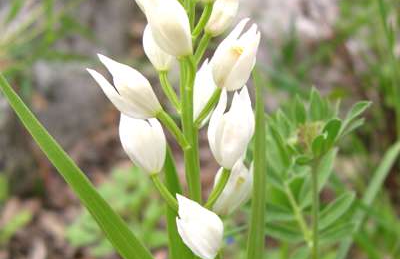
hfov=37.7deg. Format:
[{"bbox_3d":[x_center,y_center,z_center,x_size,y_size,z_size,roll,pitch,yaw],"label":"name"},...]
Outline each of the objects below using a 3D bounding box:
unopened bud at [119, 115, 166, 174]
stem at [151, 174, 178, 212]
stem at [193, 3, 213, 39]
[{"bbox_3d":[-0.023,0.005,0.234,0.017,0.025,0.016,-6,12,17],"label":"unopened bud"},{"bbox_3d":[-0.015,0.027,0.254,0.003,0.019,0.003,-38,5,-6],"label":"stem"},{"bbox_3d":[0.001,-0.044,0.238,0.003,0.015,0.003,22,6,0],"label":"stem"}]

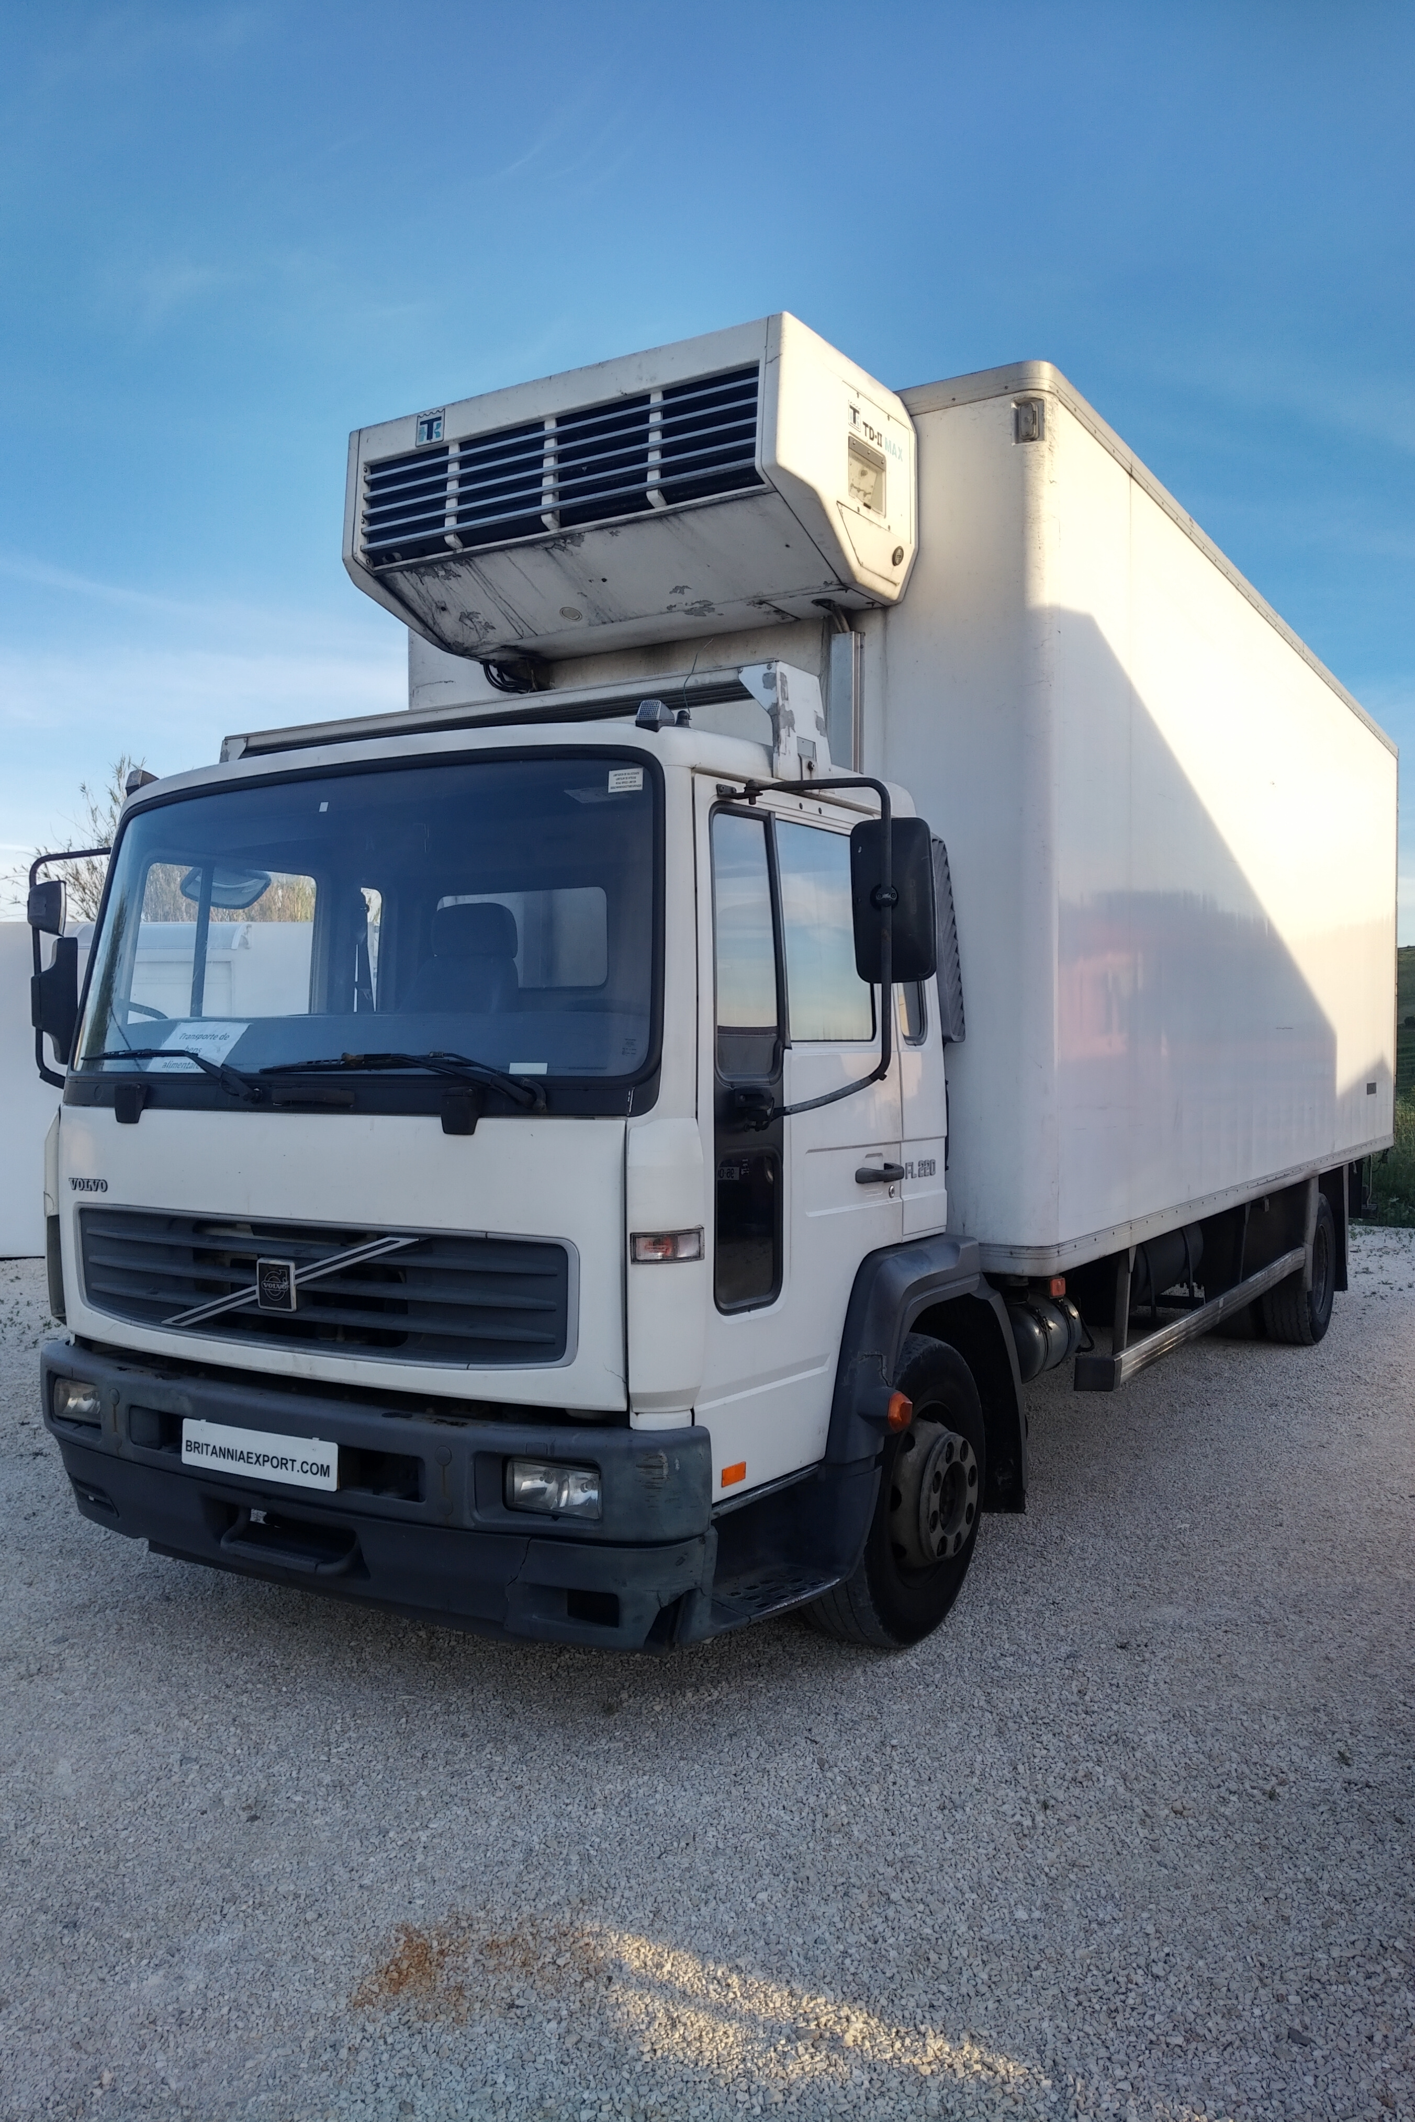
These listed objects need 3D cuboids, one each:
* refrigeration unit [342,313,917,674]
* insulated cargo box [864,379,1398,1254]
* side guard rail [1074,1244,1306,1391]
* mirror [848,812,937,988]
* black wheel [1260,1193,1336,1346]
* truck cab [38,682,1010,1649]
[{"bbox_3d":[-0.251,-1.720,4.649,1.637,0.622,0.785,1,1,33],"label":"refrigeration unit"},{"bbox_3d":[1.817,-0.752,7.978,2.550,2.720,7.035,1,1,33],"label":"insulated cargo box"},{"bbox_3d":[2.261,1.106,6.592,0.173,0.124,3.213,1,1,33],"label":"side guard rail"},{"bbox_3d":[0.393,-0.340,3.100,0.185,0.345,0.085,-1,1,14],"label":"mirror"},{"bbox_3d":[3.346,1.170,8.399,0.275,0.851,0.851,1,1,33],"label":"black wheel"},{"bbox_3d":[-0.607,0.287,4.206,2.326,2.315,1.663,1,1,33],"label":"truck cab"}]

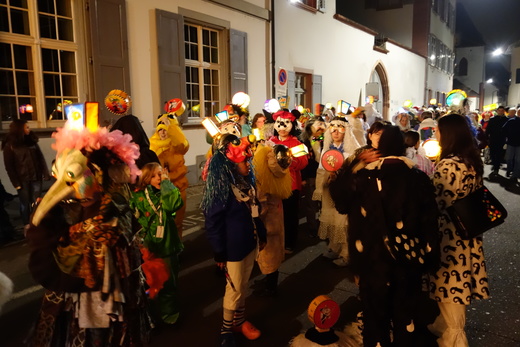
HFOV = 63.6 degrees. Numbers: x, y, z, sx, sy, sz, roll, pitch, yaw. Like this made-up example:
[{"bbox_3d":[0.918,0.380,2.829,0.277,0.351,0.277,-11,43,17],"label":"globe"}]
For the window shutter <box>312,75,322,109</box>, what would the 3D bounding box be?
[{"bbox_3d":[2.052,-2.639,14.851,0.050,1.600,0.710,5,10,34],"label":"window shutter"}]

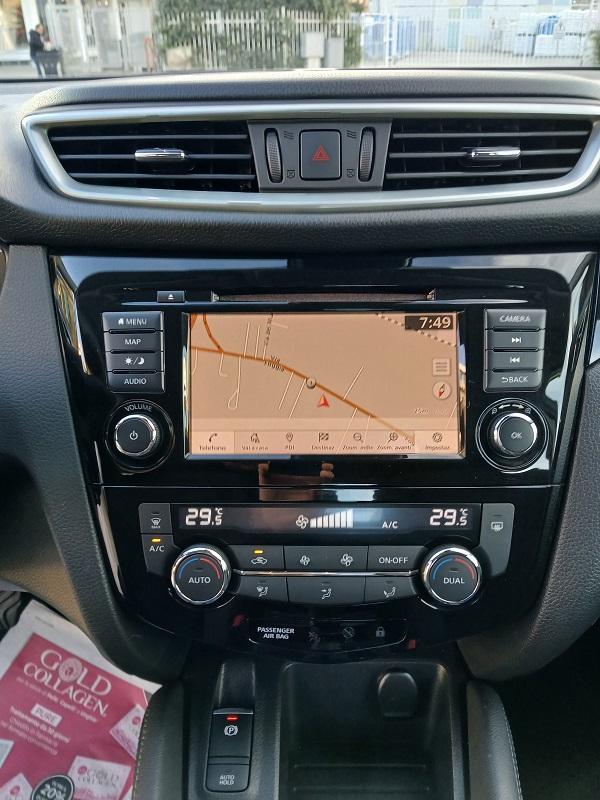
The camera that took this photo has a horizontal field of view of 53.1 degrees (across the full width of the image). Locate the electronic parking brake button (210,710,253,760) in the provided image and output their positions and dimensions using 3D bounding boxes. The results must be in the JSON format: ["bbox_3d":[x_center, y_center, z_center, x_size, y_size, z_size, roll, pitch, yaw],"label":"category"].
[{"bbox_3d":[-0.039,0.191,0.343,0.023,0.008,0.024,1,61,1],"label":"electronic parking brake button"}]

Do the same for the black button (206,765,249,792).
[{"bbox_3d":[-0.039,0.209,0.331,0.023,0.006,0.013,1,61,1],"label":"black button"}]

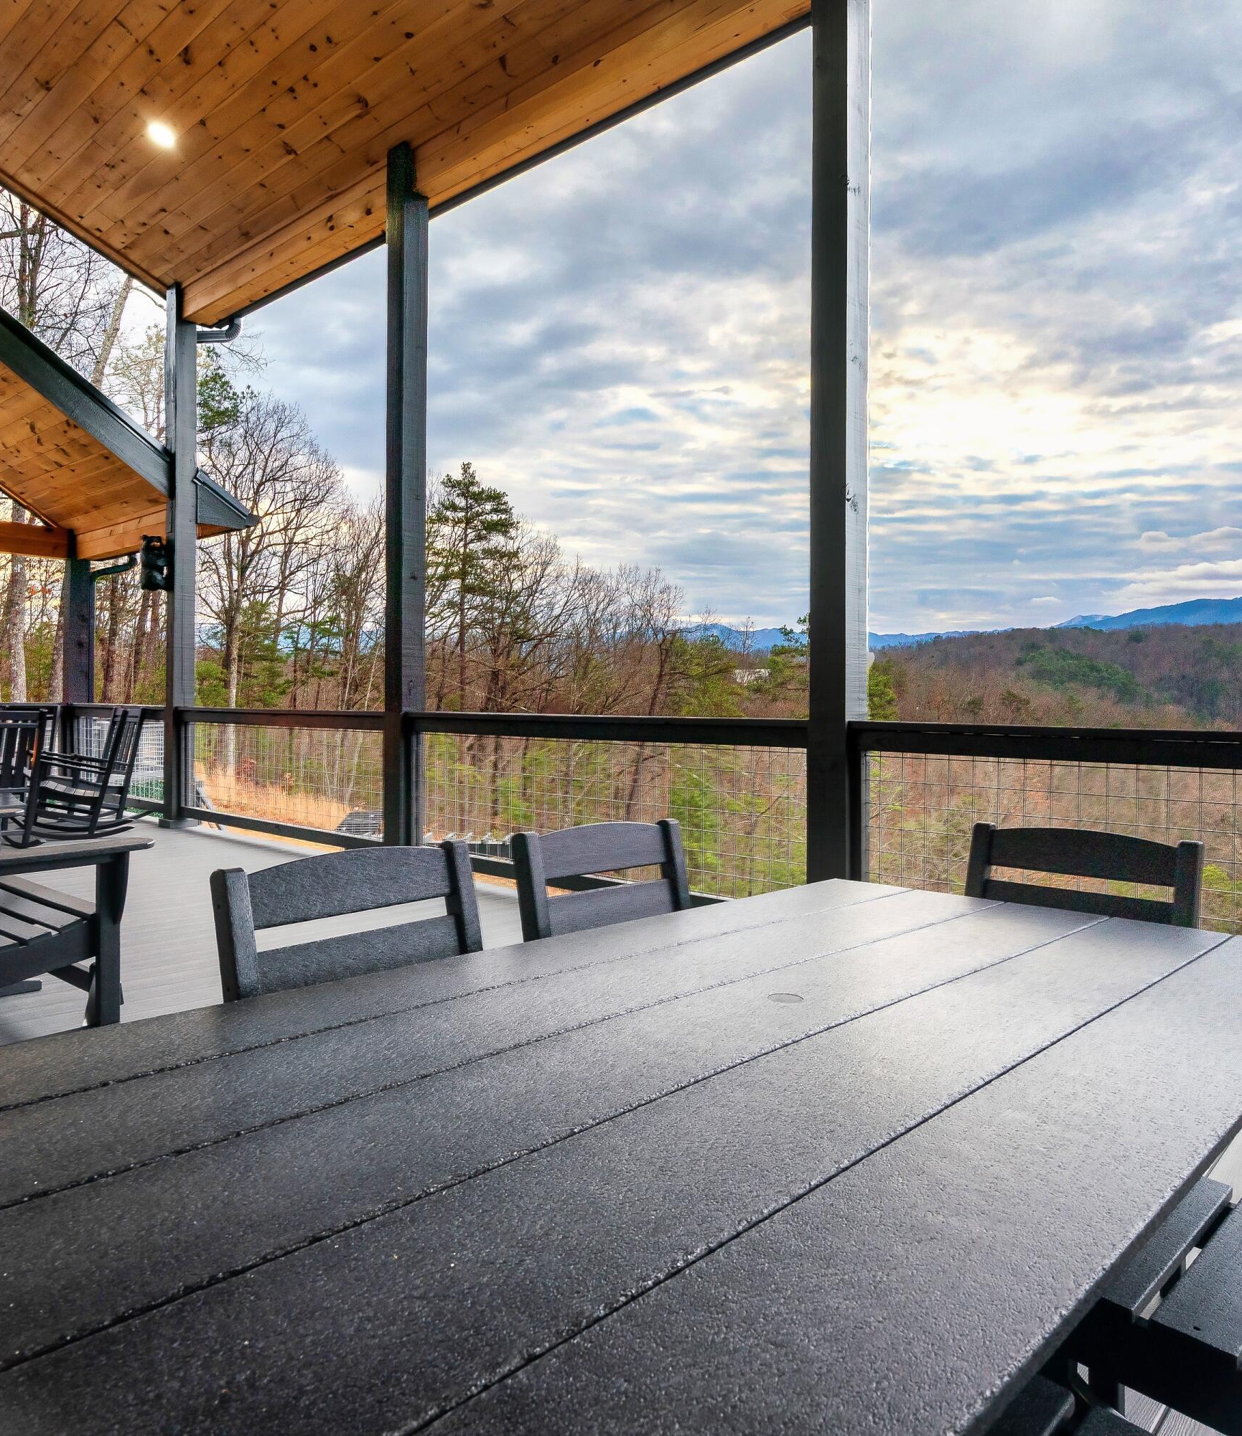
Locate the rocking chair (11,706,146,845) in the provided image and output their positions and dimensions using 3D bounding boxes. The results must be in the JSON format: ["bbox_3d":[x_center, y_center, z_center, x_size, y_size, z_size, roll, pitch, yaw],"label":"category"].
[{"bbox_3d":[-4.574,0.461,8.002,0.870,1.050,0.670,0,1,-31],"label":"rocking chair"}]

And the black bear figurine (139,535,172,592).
[{"bbox_3d":[-4.070,-1.360,8.440,0.210,0.490,0.210,1,1,43],"label":"black bear figurine"}]

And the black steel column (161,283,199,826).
[{"bbox_3d":[-3.984,-1.444,8.668,0.178,4.850,0.178,1,1,44],"label":"black steel column"}]

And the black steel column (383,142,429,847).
[{"bbox_3d":[-1.383,-1.301,6.182,0.178,4.657,0.178,1,1,44],"label":"black steel column"}]

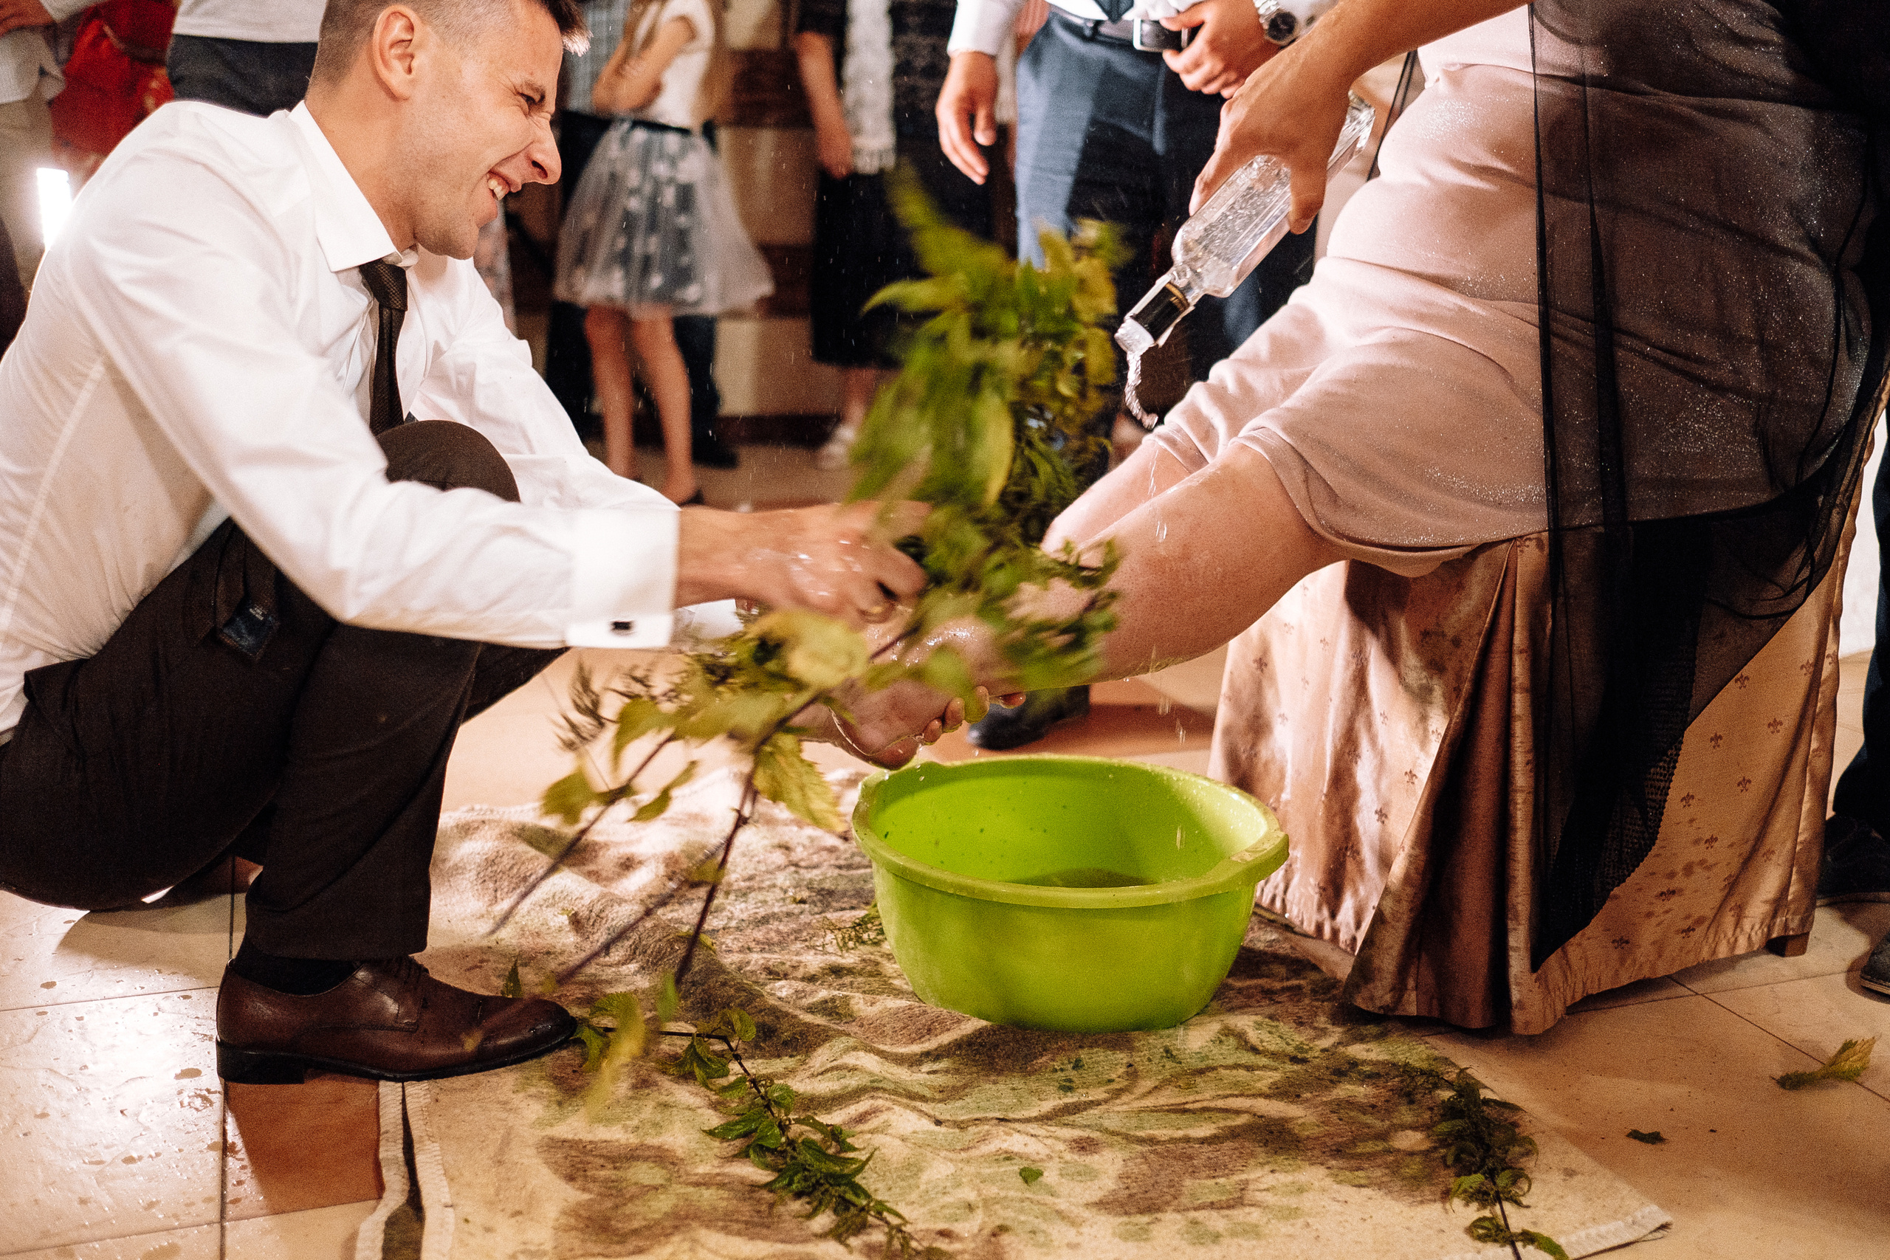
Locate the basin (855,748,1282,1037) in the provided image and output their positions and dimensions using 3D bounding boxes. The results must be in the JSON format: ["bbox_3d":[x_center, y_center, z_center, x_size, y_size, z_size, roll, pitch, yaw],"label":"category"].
[{"bbox_3d":[0.117,0.251,1.729,0.410,0.160,0.390,1,13,0],"label":"basin"}]

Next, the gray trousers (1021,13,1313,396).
[{"bbox_3d":[0.291,-0.360,2.540,0.420,0.960,0.270,2,13,4],"label":"gray trousers"}]

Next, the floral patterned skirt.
[{"bbox_3d":[-0.677,-0.984,4.400,0.480,0.460,0.480,1,13,0],"label":"floral patterned skirt"}]

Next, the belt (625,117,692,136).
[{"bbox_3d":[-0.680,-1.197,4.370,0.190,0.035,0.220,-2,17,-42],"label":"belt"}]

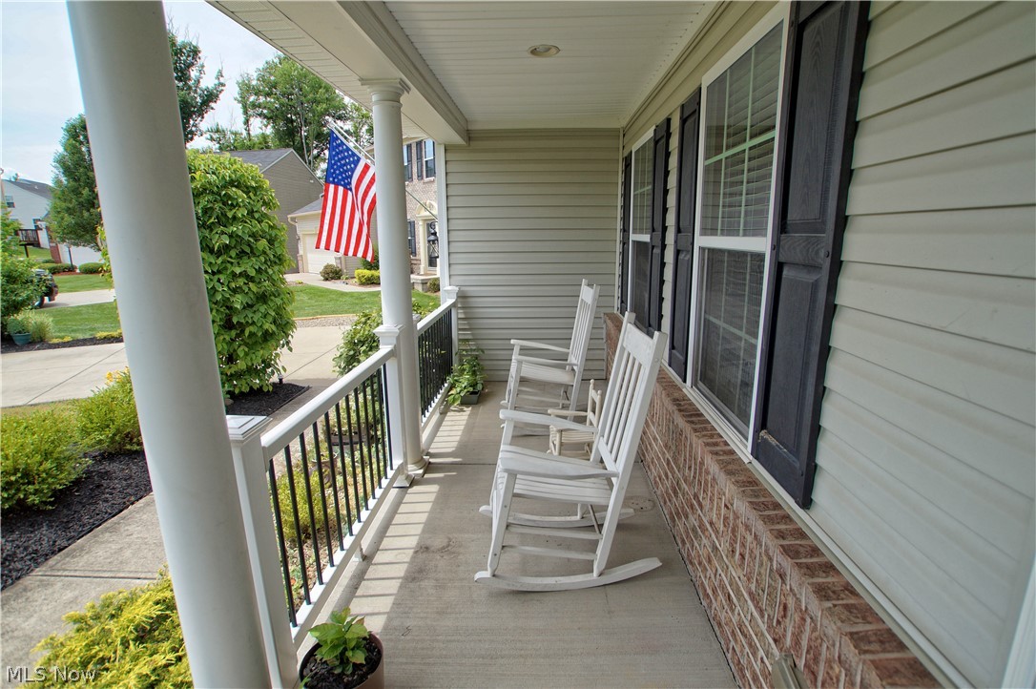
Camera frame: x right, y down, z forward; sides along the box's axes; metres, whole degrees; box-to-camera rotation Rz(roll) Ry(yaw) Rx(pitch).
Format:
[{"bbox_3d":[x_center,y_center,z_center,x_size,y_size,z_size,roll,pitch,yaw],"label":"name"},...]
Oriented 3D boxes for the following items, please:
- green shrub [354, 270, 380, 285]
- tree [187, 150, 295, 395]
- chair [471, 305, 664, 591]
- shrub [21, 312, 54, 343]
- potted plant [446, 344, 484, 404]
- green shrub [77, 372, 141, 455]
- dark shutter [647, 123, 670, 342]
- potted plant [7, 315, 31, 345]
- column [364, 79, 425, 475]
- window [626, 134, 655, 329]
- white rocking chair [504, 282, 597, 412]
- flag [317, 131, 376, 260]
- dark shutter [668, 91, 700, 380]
[{"bbox_3d":[-6.037,-2.719,18.600,1.200,0.640,1.000,-1,13,3],"label":"green shrub"},{"bbox_3d":[-3.697,-0.728,5.439,1.750,2.820,1.750,-10,16,-32],"label":"tree"},{"bbox_3d":[0.205,0.470,2.191,0.840,1.180,0.650,-1,13,0],"label":"chair"},{"bbox_3d":[-9.587,-0.343,9.200,0.580,0.620,0.580,-1,13,3],"label":"shrub"},{"bbox_3d":[-0.507,0.246,4.476,0.360,0.550,0.440,-1,13,3],"label":"potted plant"},{"bbox_3d":[-3.825,0.590,4.443,0.760,0.720,0.760,-13,18,-40],"label":"green shrub"},{"bbox_3d":[0.936,-0.686,3.068,0.032,1.455,0.375,0,13,3],"label":"dark shutter"},{"bbox_3d":[-10.922,-0.298,10.078,0.380,0.620,0.380,10,18,41],"label":"potted plant"},{"bbox_3d":[-0.771,-0.337,2.949,0.245,2.440,0.245,0,13,3],"label":"column"},{"bbox_3d":[1.001,-0.845,3.676,0.100,1.500,0.900,-1,13,3],"label":"window"},{"bbox_3d":[0.258,0.093,3.719,0.830,1.150,0.630,-1,13,0],"label":"white rocking chair"},{"bbox_3d":[-1.903,-1.666,5.200,0.800,1.450,0.250,-1,13,3],"label":"flag"},{"bbox_3d":[0.904,-0.549,2.495,0.032,1.455,0.375,0,13,3],"label":"dark shutter"}]

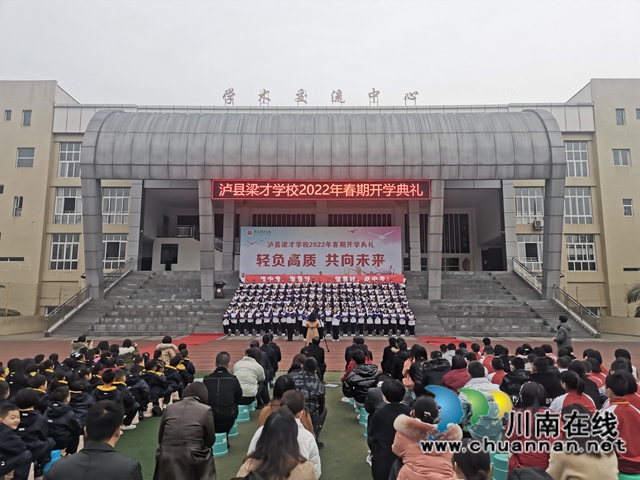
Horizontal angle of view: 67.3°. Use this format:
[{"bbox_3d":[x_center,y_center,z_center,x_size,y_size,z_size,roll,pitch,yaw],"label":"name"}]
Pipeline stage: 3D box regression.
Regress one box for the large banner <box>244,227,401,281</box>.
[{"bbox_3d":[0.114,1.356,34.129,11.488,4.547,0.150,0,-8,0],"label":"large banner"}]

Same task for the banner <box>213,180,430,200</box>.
[{"bbox_3d":[0.109,-3.404,32.860,14.943,1.400,0.200,0,-8,0],"label":"banner"}]

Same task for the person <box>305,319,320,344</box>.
[{"bbox_3d":[-0.253,3.411,17.399,0.507,1.548,0.380,0,-8,0],"label":"person"}]

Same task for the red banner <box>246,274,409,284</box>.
[{"bbox_3d":[0.343,2.717,32.935,10.894,0.636,0.100,0,-8,0],"label":"red banner"}]

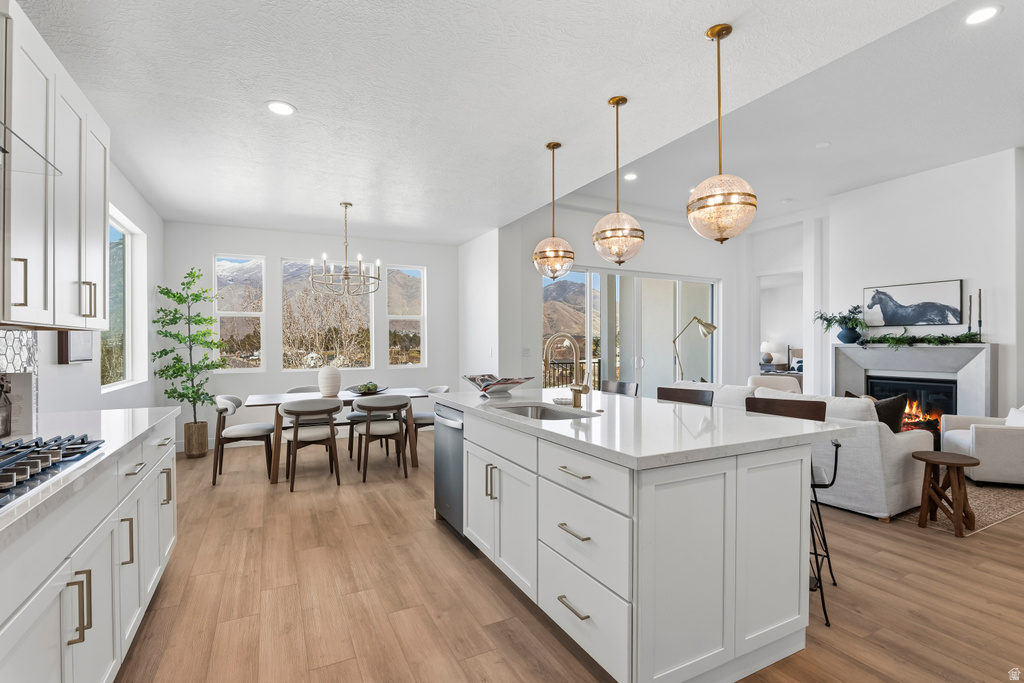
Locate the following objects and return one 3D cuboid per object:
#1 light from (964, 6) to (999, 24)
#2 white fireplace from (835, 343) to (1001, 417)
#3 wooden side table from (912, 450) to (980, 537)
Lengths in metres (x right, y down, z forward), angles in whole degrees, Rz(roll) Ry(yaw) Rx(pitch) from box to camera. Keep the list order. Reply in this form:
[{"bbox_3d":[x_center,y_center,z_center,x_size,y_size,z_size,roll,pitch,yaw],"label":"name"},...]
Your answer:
[{"bbox_3d":[2.960,-2.039,2.863,0.170,0.030,0.170,0,0,-28],"label":"light"},{"bbox_3d":[4.741,0.672,5.471,0.250,1.300,1.511,0,0,-28],"label":"white fireplace"},{"bbox_3d":[3.092,1.077,3.241,0.374,0.505,0.374,0,0,-27],"label":"wooden side table"}]

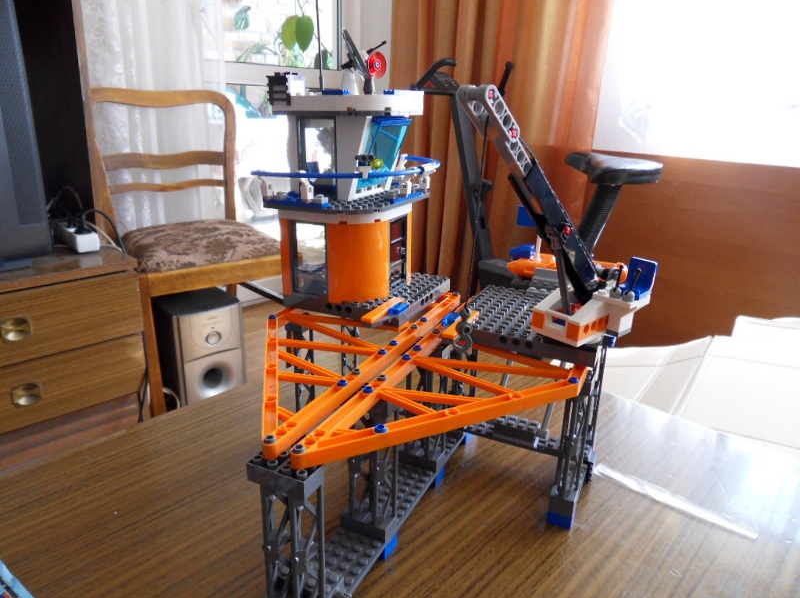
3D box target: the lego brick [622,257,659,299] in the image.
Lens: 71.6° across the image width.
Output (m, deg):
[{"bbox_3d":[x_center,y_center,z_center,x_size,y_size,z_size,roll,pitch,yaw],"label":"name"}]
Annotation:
[{"bbox_3d":[0.143,-0.012,0.337,0.019,0.021,0.016,-14,24,-40],"label":"lego brick"}]

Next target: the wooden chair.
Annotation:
[{"bbox_3d":[-0.594,-0.162,1.657,0.440,0.873,0.480,-13,23,-37],"label":"wooden chair"}]

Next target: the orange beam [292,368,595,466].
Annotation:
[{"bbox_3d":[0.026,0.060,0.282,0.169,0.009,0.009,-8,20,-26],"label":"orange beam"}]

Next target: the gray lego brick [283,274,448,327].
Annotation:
[{"bbox_3d":[-0.022,-0.007,0.444,0.096,0.011,0.096,10,20,24],"label":"gray lego brick"}]

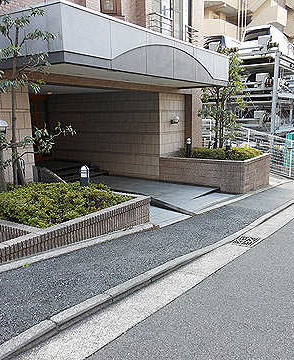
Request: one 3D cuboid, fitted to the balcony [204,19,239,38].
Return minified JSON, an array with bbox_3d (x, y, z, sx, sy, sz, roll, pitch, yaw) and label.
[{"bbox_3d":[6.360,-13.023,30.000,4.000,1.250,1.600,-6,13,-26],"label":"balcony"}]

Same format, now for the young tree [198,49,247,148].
[{"bbox_3d":[2.348,-2.303,10.772,1.350,3.200,1.400,7,14,33],"label":"young tree"}]

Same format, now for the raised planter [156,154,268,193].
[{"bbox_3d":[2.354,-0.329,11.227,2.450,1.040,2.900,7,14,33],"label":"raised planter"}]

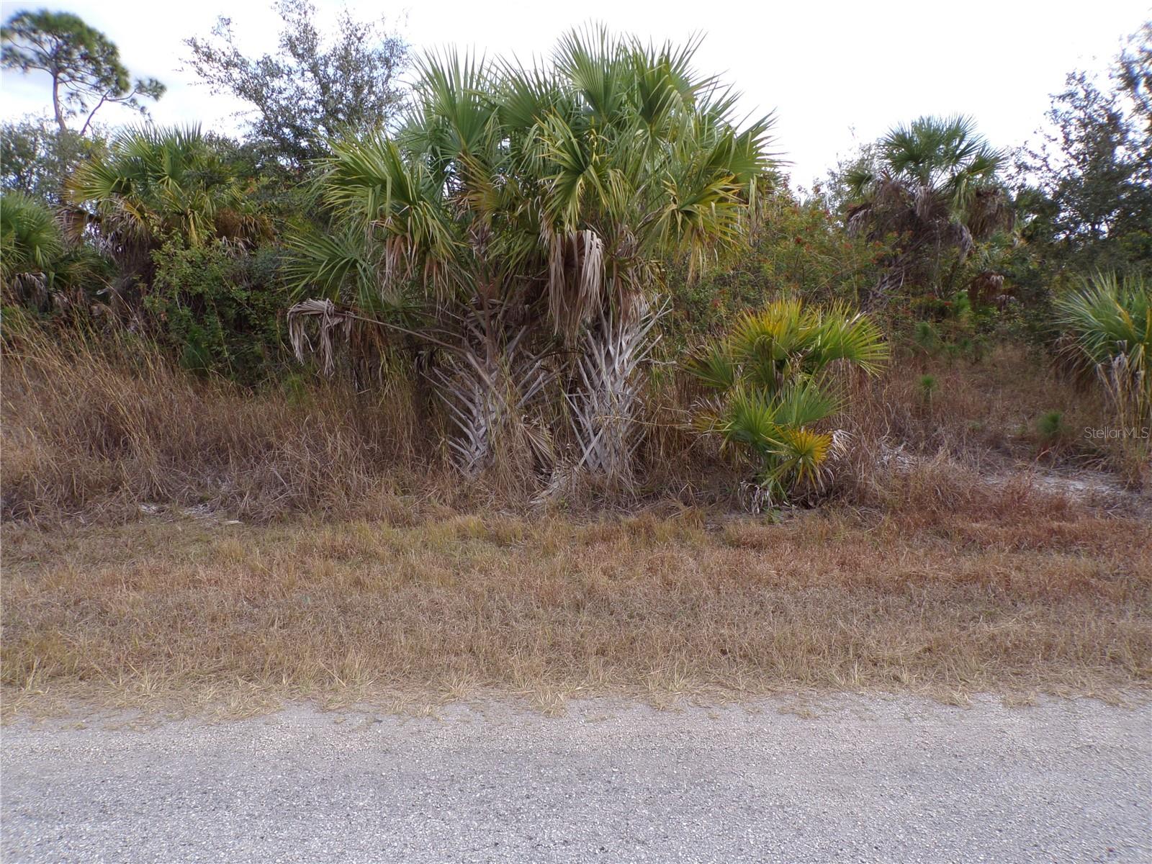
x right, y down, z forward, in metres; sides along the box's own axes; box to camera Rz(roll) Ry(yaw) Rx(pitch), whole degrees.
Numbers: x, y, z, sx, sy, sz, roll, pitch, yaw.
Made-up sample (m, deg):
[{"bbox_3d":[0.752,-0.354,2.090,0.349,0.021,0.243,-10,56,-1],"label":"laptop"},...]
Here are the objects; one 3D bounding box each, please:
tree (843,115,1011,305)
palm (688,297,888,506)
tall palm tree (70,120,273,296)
[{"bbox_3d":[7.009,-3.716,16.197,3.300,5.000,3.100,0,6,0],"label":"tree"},{"bbox_3d":[2.151,-0.305,8.214,1.900,2.060,1.700,0,6,0],"label":"palm"},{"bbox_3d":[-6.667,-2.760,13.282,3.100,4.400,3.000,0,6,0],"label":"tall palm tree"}]

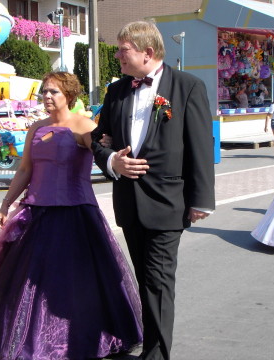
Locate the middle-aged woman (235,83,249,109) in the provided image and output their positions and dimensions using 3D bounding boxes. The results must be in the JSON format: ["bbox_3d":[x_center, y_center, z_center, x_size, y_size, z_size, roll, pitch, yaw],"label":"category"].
[{"bbox_3d":[2.776,-1.745,22.518,0.360,1.560,0.450,-4,7,-30],"label":"middle-aged woman"}]

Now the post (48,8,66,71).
[{"bbox_3d":[-1.087,-1.107,12.063,0.250,2.559,0.270,5,8,41],"label":"post"}]

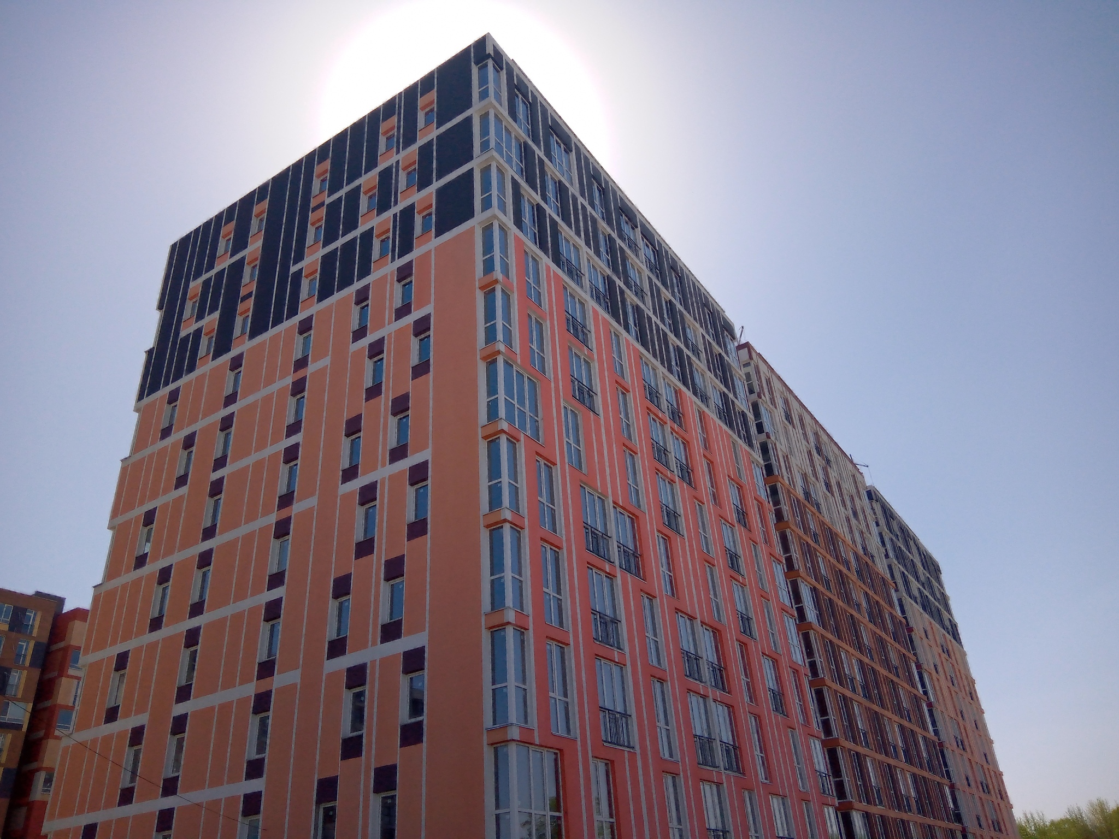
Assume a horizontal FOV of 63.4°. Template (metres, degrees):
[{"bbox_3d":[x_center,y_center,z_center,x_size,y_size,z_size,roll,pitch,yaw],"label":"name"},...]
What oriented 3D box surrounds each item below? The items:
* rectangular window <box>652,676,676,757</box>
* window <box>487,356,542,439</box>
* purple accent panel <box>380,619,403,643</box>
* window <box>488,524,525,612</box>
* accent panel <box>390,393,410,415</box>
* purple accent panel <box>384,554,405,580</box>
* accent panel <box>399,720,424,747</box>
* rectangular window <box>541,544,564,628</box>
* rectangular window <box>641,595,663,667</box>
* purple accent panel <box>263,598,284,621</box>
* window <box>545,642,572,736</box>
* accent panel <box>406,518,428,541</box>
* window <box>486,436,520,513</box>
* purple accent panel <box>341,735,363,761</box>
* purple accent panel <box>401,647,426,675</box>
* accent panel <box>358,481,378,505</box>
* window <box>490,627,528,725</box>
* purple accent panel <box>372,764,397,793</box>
[{"bbox_3d":[3.382,10.048,30.227,0.120,2.542,1.179,-22,-37,26],"label":"rectangular window"},{"bbox_3d":[-1.542,-0.495,29.641,0.712,2.542,2.186,-22,-37,26],"label":"window"},{"bbox_3d":[-4.919,6.292,26.747,0.854,0.590,0.100,-22,-37,26],"label":"purple accent panel"},{"bbox_3d":[-1.564,4.323,26.043,0.650,2.480,0.770,-22,-36,26],"label":"window"},{"bbox_3d":[-5.381,-0.495,31.008,0.800,0.660,0.150,-22,-36,26],"label":"accent panel"},{"bbox_3d":[-5.024,4.594,27.887,0.820,0.660,0.150,-22,-36,26],"label":"purple accent panel"},{"bbox_3d":[-4.010,8.640,24.814,0.830,0.560,0.100,-22,-36,26],"label":"accent panel"},{"bbox_3d":[-0.280,5.022,27.212,0.120,2.542,1.159,-22,-37,26],"label":"rectangular window"},{"bbox_3d":[3.133,7.422,31.856,0.120,2.530,1.180,-22,-36,26],"label":"rectangular window"},{"bbox_3d":[-9.512,6.354,30.239,0.854,0.630,0.120,-22,-37,26],"label":"purple accent panel"},{"bbox_3d":[-0.106,7.617,25.682,0.120,2.560,1.180,-22,-36,26],"label":"window"},{"bbox_3d":[-4.343,3.417,27.964,0.844,0.580,0.100,-22,-37,26],"label":"accent panel"},{"bbox_3d":[-1.752,1.756,27.624,0.650,2.480,0.770,-22,-36,26],"label":"window"},{"bbox_3d":[-5.849,9.334,25.704,0.844,0.610,0.100,-22,-37,26],"label":"purple accent panel"},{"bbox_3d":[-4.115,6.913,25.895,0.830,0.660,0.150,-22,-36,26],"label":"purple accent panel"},{"bbox_3d":[-6.295,2.452,30.027,0.844,0.620,0.120,-22,-37,26],"label":"accent panel"},{"bbox_3d":[-1.372,6.940,24.432,0.650,2.480,0.770,-22,-36,26],"label":"window"},{"bbox_3d":[-4.683,9.747,24.587,0.834,0.620,0.120,-22,-37,26],"label":"purple accent panel"}]

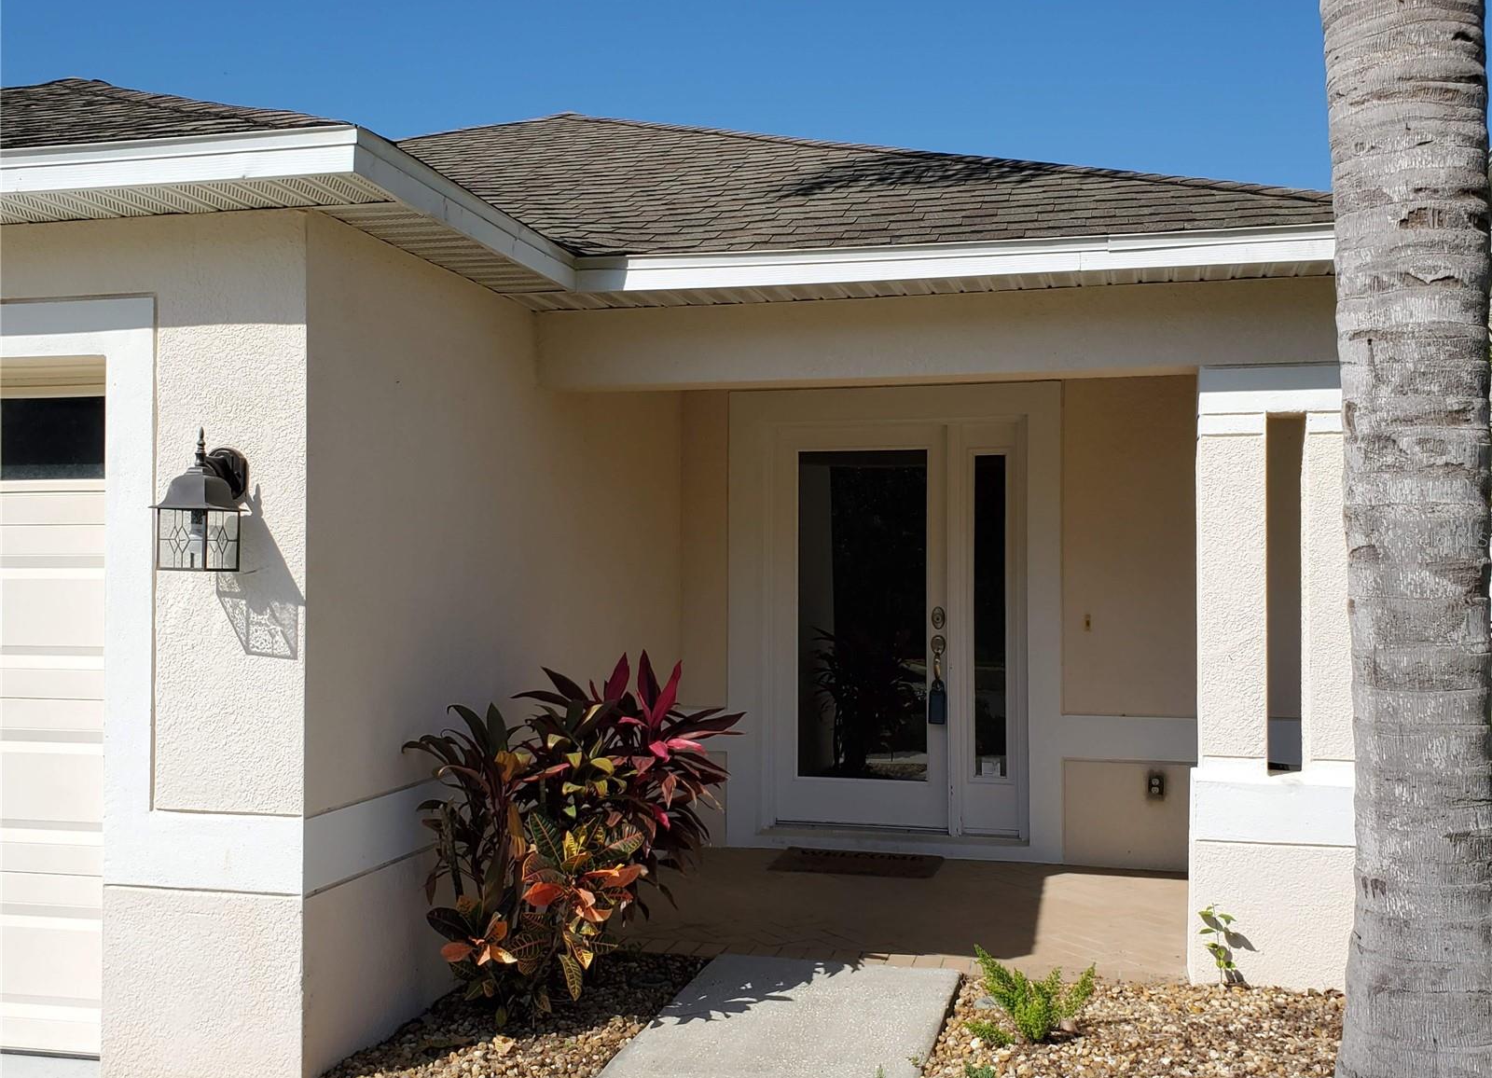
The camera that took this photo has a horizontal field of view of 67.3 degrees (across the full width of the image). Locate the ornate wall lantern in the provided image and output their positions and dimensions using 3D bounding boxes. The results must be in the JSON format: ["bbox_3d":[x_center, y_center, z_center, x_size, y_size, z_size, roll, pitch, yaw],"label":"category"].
[{"bbox_3d":[-1.495,-0.106,3.118,0.180,0.395,0.226,0,-1,12],"label":"ornate wall lantern"}]

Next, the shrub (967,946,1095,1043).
[{"bbox_3d":[0.905,1.415,3.550,0.400,0.270,0.340,0,-1,12],"label":"shrub"}]

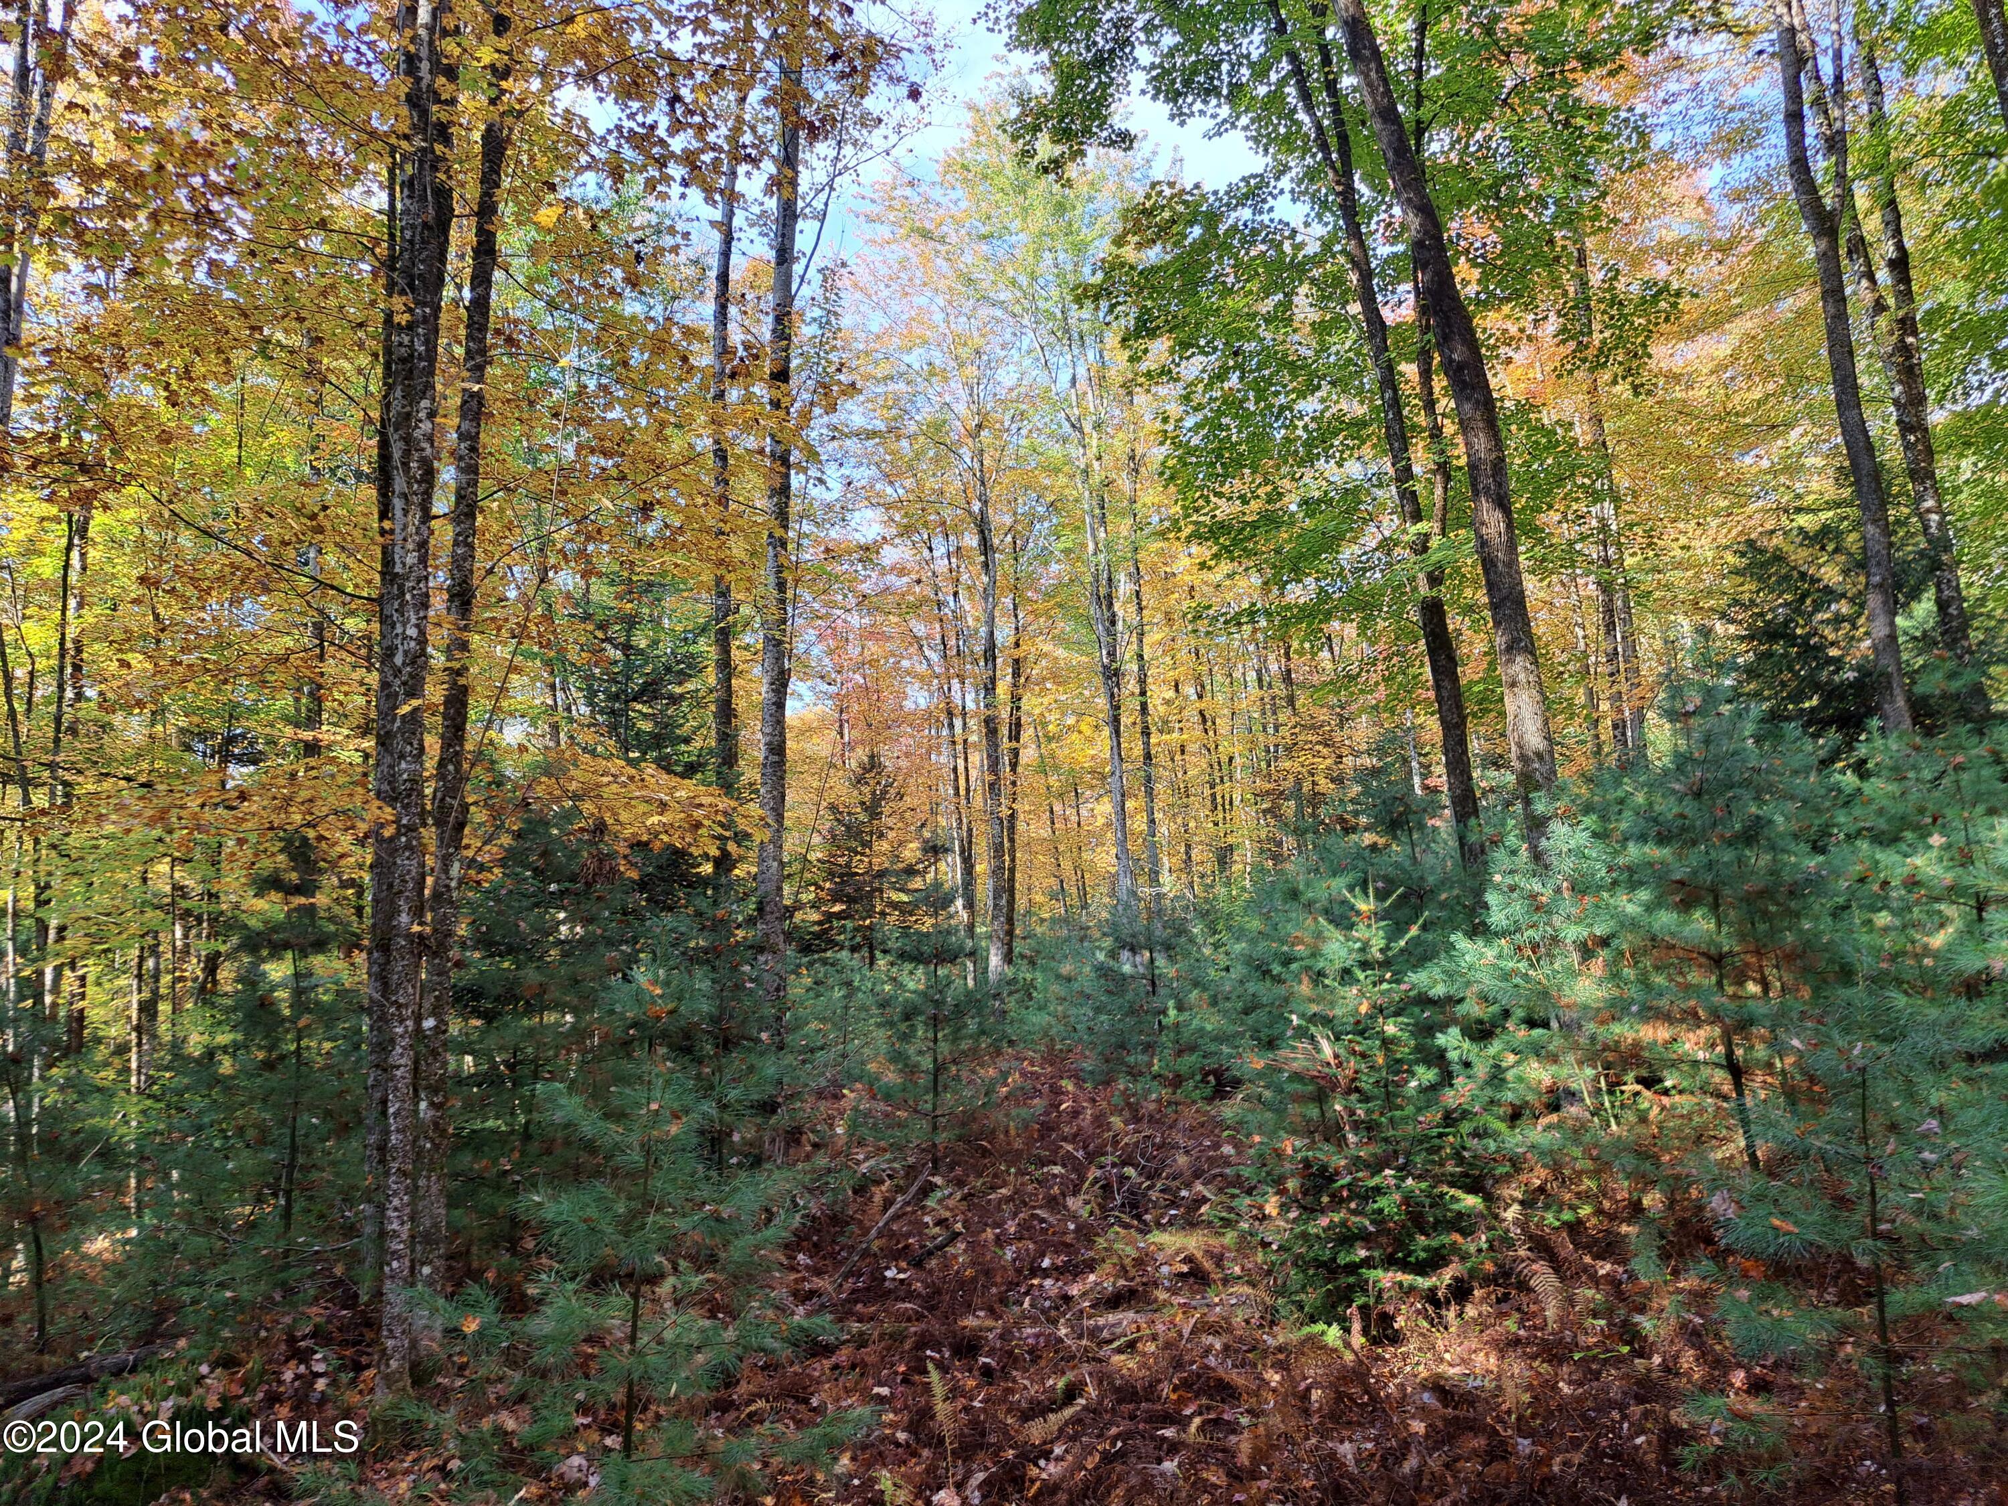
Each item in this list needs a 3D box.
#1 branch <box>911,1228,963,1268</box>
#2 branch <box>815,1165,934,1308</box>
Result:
[{"bbox_3d":[-0.290,2.136,6.025,0.055,0.060,0.495,-4,-4,21],"label":"branch"},{"bbox_3d":[-0.542,2.123,6.250,0.070,0.075,1.929,-3,-2,10],"label":"branch"}]

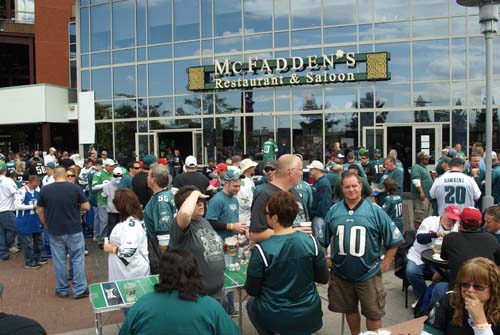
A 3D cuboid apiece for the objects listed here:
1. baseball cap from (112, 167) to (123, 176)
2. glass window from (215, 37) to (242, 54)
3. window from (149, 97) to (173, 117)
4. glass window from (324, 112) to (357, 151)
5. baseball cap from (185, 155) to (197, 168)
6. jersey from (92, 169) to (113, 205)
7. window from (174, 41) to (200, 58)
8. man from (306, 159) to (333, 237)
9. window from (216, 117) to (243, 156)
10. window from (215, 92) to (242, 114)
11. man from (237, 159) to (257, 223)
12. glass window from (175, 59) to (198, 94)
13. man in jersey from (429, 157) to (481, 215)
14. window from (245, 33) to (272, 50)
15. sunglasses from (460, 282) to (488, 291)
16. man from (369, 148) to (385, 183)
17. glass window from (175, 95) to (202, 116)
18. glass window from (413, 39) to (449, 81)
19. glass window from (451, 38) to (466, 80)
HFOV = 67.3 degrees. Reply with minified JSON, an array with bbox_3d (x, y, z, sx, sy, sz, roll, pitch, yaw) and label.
[{"bbox_3d":[-2.722,0.083,7.750,0.180,0.140,0.250,-2,3,-25],"label":"baseball cap"},{"bbox_3d":[-0.942,-5.241,16.097,1.296,0.666,0.080,0,3,18],"label":"glass window"},{"bbox_3d":[-3.981,-2.688,16.887,1.270,0.890,0.080,0,3,19],"label":"window"},{"bbox_3d":[3.590,-1.184,14.813,1.270,1.972,0.080,0,3,13],"label":"glass window"},{"bbox_3d":[-0.900,-0.092,5.750,0.180,0.140,0.260,-2,3,-14],"label":"baseball cap"},{"bbox_3d":[-3.149,0.431,8.100,0.340,0.770,0.540,1,3,35],"label":"jersey"},{"bbox_3d":[-2.666,-4.976,15.812,1.223,0.651,0.100,0,1,18],"label":"window"},{"bbox_3d":[1.095,0.787,5.818,0.420,1.790,0.520,-1,1,-15],"label":"man"},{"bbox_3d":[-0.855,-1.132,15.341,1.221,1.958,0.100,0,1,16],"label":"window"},{"bbox_3d":[-0.871,-2.685,15.907,1.270,0.890,0.080,0,3,16],"label":"window"},{"bbox_3d":[-0.045,0.790,5.750,0.380,1.800,0.520,-1,3,-6],"label":"man"},{"bbox_3d":[-2.735,-3.969,16.409,1.270,1.524,0.080,0,3,18],"label":"glass window"},{"bbox_3d":[2.893,0.741,5.293,0.640,1.770,0.450,1,3,27],"label":"man in jersey"},{"bbox_3d":[0.359,-5.234,15.683,1.296,0.666,0.080,0,3,18],"label":"window"},{"bbox_3d":[1.276,0.675,2.130,0.130,0.045,0.140,-3,4,-40],"label":"sunglasses"},{"bbox_3d":[3.354,0.426,9.844,0.560,1.820,0.360,0,3,13],"label":"man"},{"bbox_3d":[-2.649,-2.604,15.860,1.223,0.870,0.100,0,1,18],"label":"glass window"},{"bbox_3d":[7.134,-4.237,14.800,1.380,1.670,0.080,0,3,11],"label":"glass window"},{"bbox_3d":[7.385,-3.864,13.276,0.525,1.491,0.100,0,1,11],"label":"glass window"}]

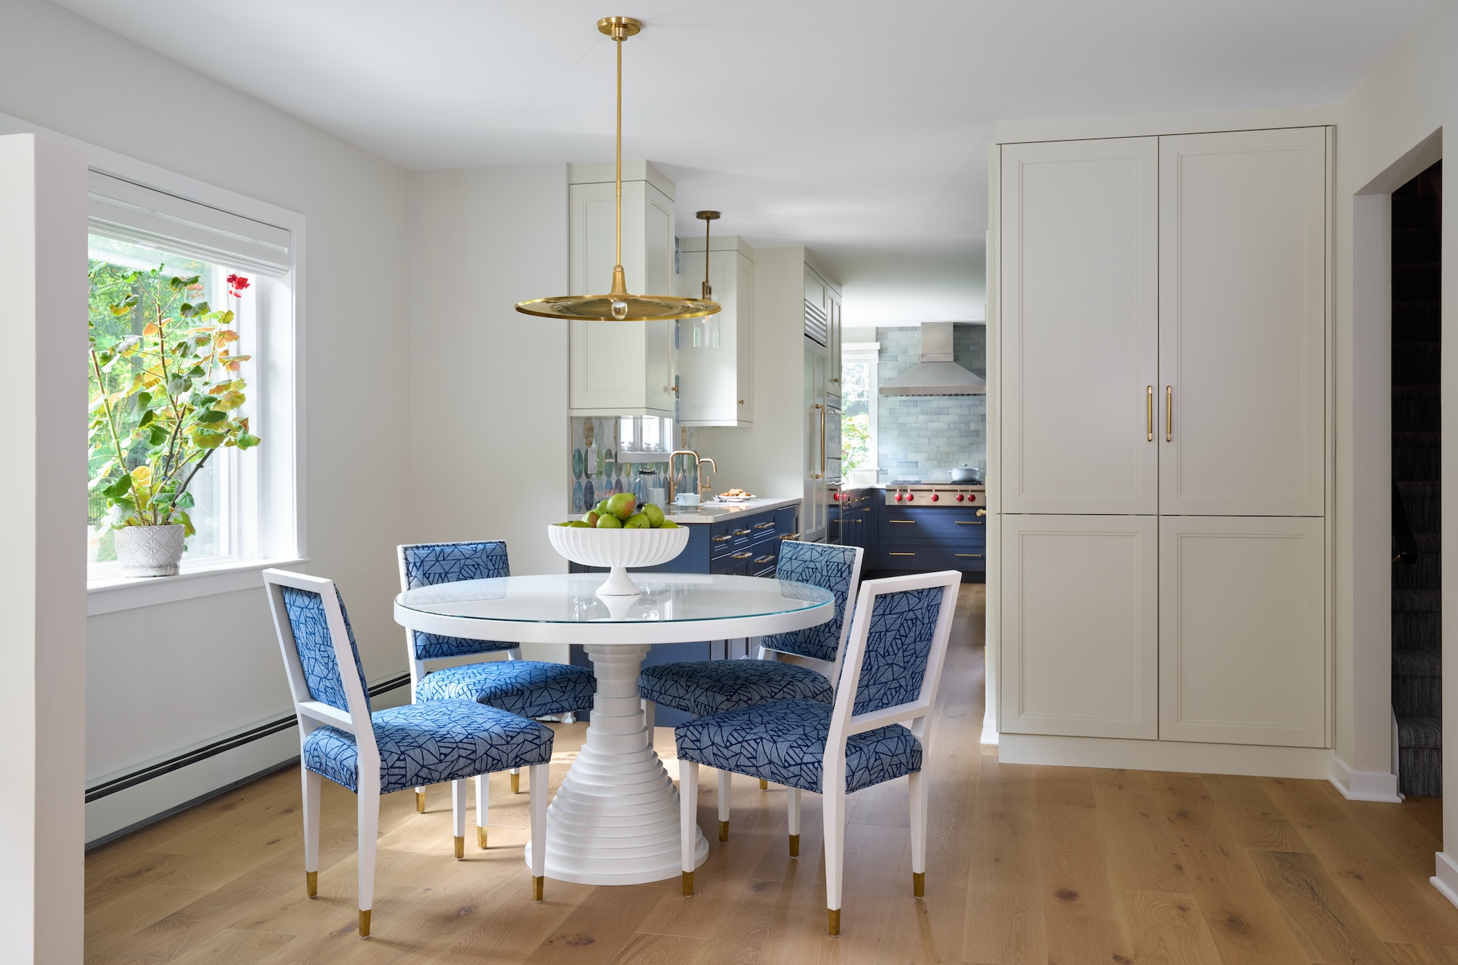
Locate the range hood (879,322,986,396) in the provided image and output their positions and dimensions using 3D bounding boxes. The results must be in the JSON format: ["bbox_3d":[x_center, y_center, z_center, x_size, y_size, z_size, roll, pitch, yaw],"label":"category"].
[{"bbox_3d":[2.006,-1.178,11.638,1.066,0.712,0.620,0,1,13],"label":"range hood"}]

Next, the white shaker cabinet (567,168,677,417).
[{"bbox_3d":[-0.487,-0.859,5.622,0.368,1.124,0.471,0,1,13],"label":"white shaker cabinet"}]

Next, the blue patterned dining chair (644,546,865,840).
[{"bbox_3d":[0.084,0.658,4.058,0.609,0.885,0.500,-1,1,-35],"label":"blue patterned dining chair"}]

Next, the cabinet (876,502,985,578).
[{"bbox_3d":[1.923,0.519,11.372,0.980,0.730,0.620,0,1,13],"label":"cabinet"}]

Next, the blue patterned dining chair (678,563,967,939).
[{"bbox_3d":[0.249,0.674,3.237,0.609,0.885,0.500,1,2,42],"label":"blue patterned dining chair"}]

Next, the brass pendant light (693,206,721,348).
[{"bbox_3d":[-0.119,-1.071,6.420,0.148,0.705,0.148,0,1,0],"label":"brass pendant light"}]

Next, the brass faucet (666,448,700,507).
[{"bbox_3d":[-0.243,-0.028,6.560,0.180,0.300,0.070,0,1,13],"label":"brass faucet"}]

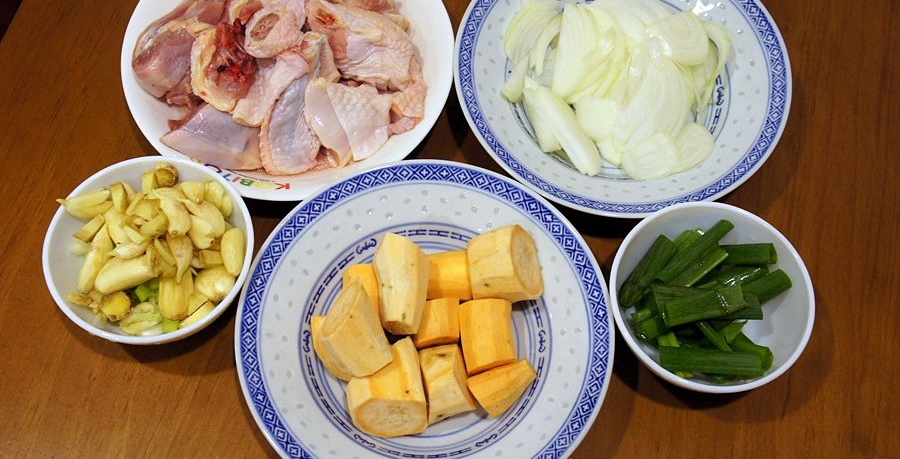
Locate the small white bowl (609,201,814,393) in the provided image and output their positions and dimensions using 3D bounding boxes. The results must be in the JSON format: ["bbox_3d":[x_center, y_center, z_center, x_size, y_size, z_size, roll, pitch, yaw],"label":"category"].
[{"bbox_3d":[0.151,0.048,0.600,0.120,0.054,0.120,0,66,0],"label":"small white bowl"}]

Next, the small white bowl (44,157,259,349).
[{"bbox_3d":[-0.176,0.020,0.610,0.122,0.054,0.122,0,66,0],"label":"small white bowl"}]

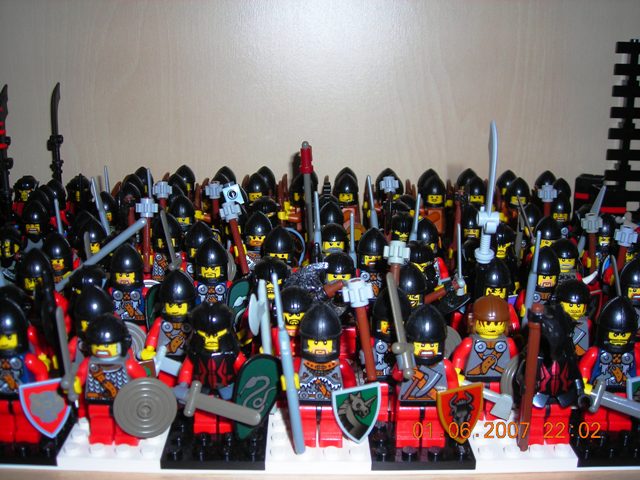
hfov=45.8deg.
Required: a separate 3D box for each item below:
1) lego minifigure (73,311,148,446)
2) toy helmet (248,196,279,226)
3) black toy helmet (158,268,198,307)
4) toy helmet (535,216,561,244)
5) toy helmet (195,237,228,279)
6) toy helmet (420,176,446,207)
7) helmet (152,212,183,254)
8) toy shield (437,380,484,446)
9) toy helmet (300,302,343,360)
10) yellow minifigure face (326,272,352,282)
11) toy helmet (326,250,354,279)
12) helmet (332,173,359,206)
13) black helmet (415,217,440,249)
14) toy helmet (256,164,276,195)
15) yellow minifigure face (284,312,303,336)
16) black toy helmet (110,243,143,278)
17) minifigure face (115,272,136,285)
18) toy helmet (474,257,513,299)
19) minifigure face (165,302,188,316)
[{"bbox_3d":[-0.063,0.043,0.234,0.024,0.043,0.015,0,16,-1],"label":"lego minifigure"},{"bbox_3d":[-0.027,-0.015,0.374,0.013,0.013,0.013,0,16,-3],"label":"toy helmet"},{"bbox_3d":[-0.049,0.017,0.261,0.012,0.015,0.013,-2,17,-9],"label":"black toy helmet"},{"bbox_3d":[0.102,-0.002,0.337,0.013,0.015,0.013,8,19,24],"label":"toy helmet"},{"bbox_3d":[-0.043,0.007,0.302,0.013,0.017,0.014,0,16,-4],"label":"toy helmet"},{"bbox_3d":[0.065,-0.028,0.428,0.013,0.017,0.014,2,16,3],"label":"toy helmet"},{"bbox_3d":[-0.066,-0.004,0.329,0.012,0.016,0.013,-1,16,-5],"label":"helmet"},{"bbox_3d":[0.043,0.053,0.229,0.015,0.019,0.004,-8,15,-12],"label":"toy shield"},{"bbox_3d":[0.000,0.027,0.237,0.013,0.017,0.014,0,17,0],"label":"toy helmet"},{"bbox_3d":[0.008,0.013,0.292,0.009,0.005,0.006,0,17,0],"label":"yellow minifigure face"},{"bbox_3d":[0.007,0.011,0.288,0.012,0.013,0.013,0,17,0],"label":"toy helmet"},{"bbox_3d":[0.015,-0.029,0.430,0.013,0.017,0.014,2,16,2],"label":"helmet"},{"bbox_3d":[0.047,-0.002,0.334,0.013,0.017,0.014,0,17,0],"label":"black helmet"},{"bbox_3d":[-0.031,-0.033,0.427,0.012,0.017,0.013,0,17,-1],"label":"toy helmet"},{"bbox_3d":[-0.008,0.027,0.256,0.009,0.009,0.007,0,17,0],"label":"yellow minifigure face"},{"bbox_3d":[-0.074,0.009,0.291,0.013,0.017,0.013,-1,17,-5],"label":"black toy helmet"},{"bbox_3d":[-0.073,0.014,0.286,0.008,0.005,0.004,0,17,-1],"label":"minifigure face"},{"bbox_3d":[0.063,0.014,0.274,0.013,0.017,0.013,2,17,8],"label":"toy helmet"},{"bbox_3d":[-0.049,0.023,0.262,0.008,0.005,0.005,-2,17,-6],"label":"minifigure face"}]

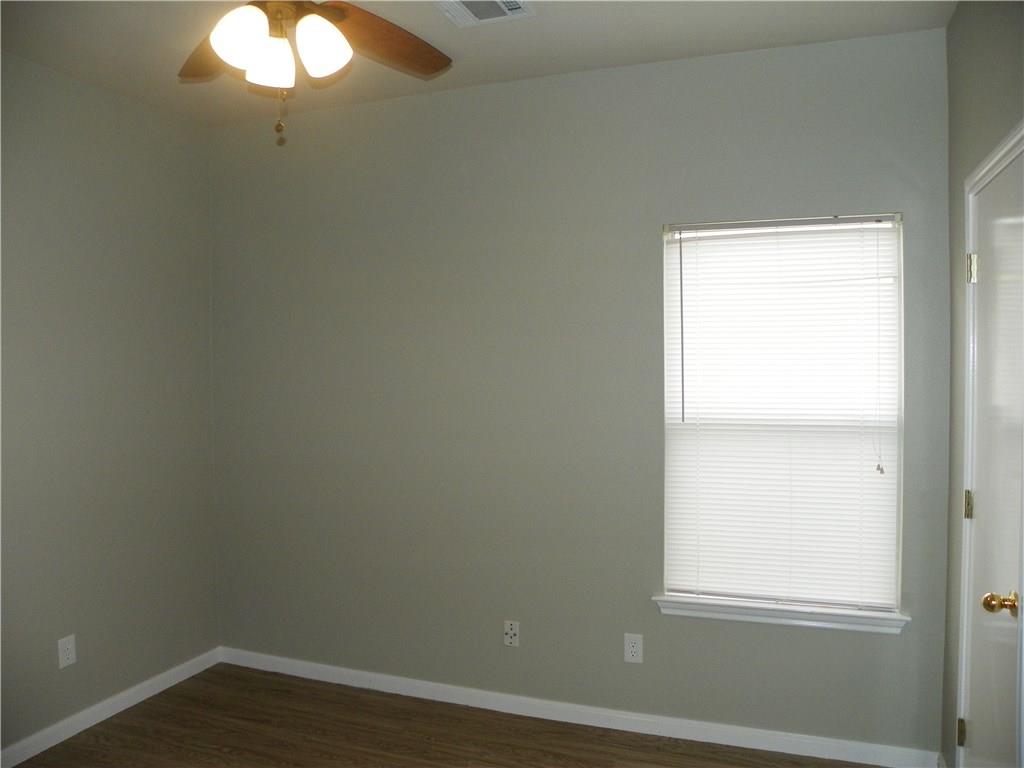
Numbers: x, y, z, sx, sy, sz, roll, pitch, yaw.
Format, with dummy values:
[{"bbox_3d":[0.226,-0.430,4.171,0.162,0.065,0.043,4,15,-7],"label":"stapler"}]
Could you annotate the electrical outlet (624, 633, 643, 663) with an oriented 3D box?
[{"bbox_3d":[0.501,1.089,3.166,0.075,0.118,0.010,0,1,20],"label":"electrical outlet"}]

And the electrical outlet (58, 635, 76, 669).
[{"bbox_3d":[-1.797,1.082,3.109,0.010,0.118,0.074,0,1,20],"label":"electrical outlet"}]

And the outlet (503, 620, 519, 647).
[{"bbox_3d":[-0.002,1.089,3.353,0.070,0.112,0.010,0,1,20],"label":"outlet"}]

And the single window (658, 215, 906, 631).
[{"bbox_3d":[1.044,0.114,2.970,0.880,1.480,0.045,0,1,20],"label":"single window"}]

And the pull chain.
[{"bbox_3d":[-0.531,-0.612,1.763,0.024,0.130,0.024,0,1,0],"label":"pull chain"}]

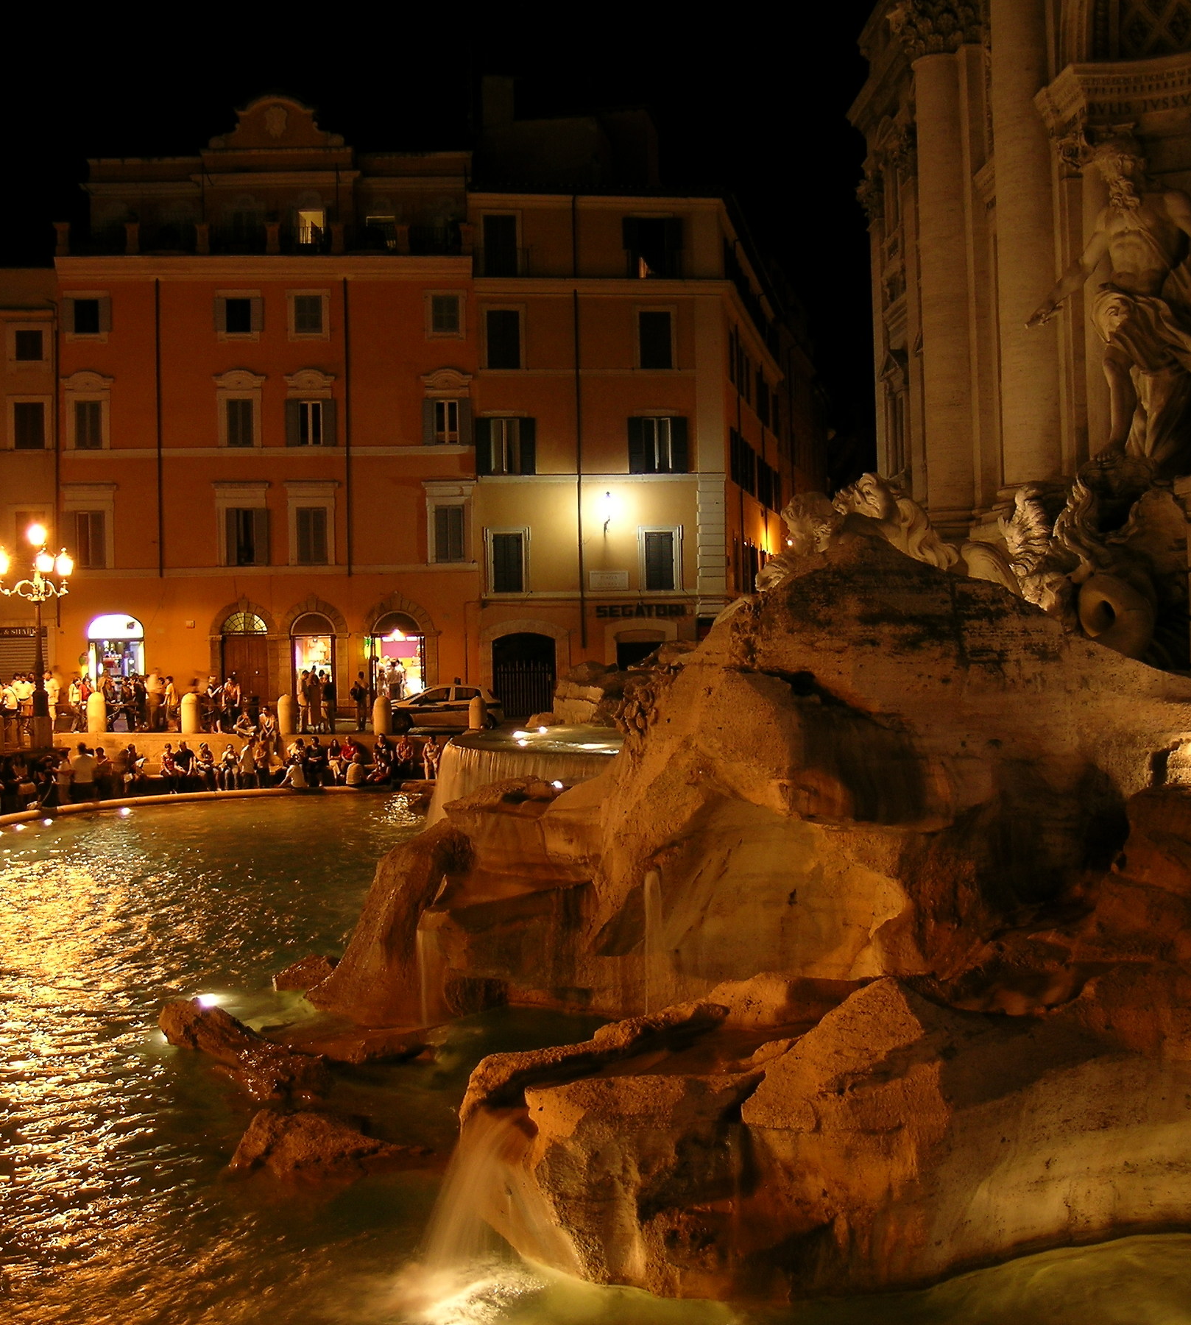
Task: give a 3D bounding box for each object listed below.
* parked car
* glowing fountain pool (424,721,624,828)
[{"bbox_3d":[-4.740,1.420,43.600,4.050,1.430,1.720,-1,0,-9],"label":"parked car"},{"bbox_3d":[-0.800,2.400,27.800,5.200,1.950,8.500,-1,0,-1],"label":"glowing fountain pool"}]

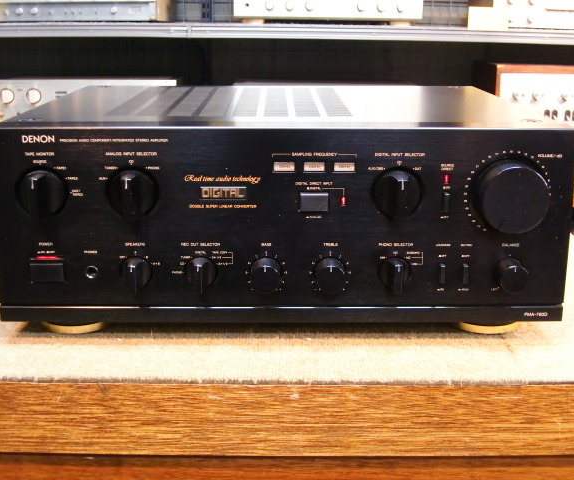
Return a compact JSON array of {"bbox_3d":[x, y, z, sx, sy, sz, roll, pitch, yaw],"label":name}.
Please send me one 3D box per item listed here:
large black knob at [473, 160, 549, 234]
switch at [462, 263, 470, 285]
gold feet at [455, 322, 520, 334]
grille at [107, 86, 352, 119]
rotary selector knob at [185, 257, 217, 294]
[{"bbox_3d":[0.165,-0.032,0.624,0.050,0.050,0.021,0,15,-1],"label":"large black knob"},{"bbox_3d":[0.135,0.026,0.646,0.004,0.014,0.007,0,15,-1],"label":"switch"},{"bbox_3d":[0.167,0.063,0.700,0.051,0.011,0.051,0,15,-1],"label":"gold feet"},{"bbox_3d":[-0.049,-0.134,0.820,0.205,0.004,0.251,0,15,-1],"label":"grille"},{"bbox_3d":[-0.065,0.027,0.640,0.025,0.025,0.018,0,15,-1],"label":"rotary selector knob"}]

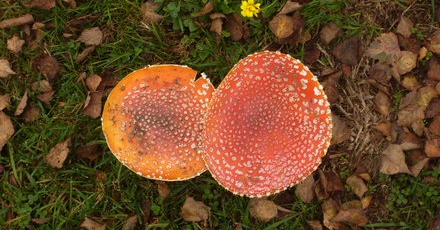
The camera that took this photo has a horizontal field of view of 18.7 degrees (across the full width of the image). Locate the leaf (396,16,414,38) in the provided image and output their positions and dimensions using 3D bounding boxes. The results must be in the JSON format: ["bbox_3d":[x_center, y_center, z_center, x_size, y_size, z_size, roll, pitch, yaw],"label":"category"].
[{"bbox_3d":[0.222,-0.105,1.597,0.019,0.010,0.028,-14,81,-2],"label":"leaf"}]

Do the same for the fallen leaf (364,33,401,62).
[{"bbox_3d":[0.194,-0.081,1.593,0.043,0.010,0.036,-17,81,-3],"label":"fallen leaf"}]

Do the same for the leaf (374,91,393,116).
[{"bbox_3d":[0.184,-0.013,1.504,0.020,0.008,0.031,-19,82,-3],"label":"leaf"}]

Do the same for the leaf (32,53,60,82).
[{"bbox_3d":[-0.207,-0.057,1.589,0.032,0.011,0.031,-12,81,-2],"label":"leaf"}]

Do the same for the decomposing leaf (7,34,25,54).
[{"bbox_3d":[-0.244,-0.084,1.593,0.021,0.009,0.025,0,81,0],"label":"decomposing leaf"}]

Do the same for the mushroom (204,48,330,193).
[{"bbox_3d":[0.053,0.017,1.522,0.146,0.145,0.162,0,80,0],"label":"mushroom"}]

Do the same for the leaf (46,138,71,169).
[{"bbox_3d":[-0.181,0.043,1.495,0.021,0.010,0.037,33,83,5],"label":"leaf"}]

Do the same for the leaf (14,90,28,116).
[{"bbox_3d":[-0.236,-0.014,1.590,0.012,0.014,0.032,25,81,4],"label":"leaf"}]

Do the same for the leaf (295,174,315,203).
[{"bbox_3d":[0.094,0.081,1.490,0.022,0.010,0.035,18,82,3],"label":"leaf"}]

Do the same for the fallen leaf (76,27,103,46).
[{"bbox_3d":[-0.157,-0.094,1.604,0.032,0.010,0.023,-19,81,-3],"label":"fallen leaf"}]

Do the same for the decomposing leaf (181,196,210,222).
[{"bbox_3d":[-0.029,0.111,1.569,0.034,0.012,0.028,29,82,5],"label":"decomposing leaf"}]

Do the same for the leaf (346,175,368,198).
[{"bbox_3d":[0.162,0.084,1.576,0.020,0.012,0.032,-40,83,-6],"label":"leaf"}]

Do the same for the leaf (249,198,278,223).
[{"bbox_3d":[0.048,0.106,1.486,0.033,0.008,0.027,15,82,2],"label":"leaf"}]

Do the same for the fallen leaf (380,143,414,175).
[{"bbox_3d":[0.209,0.052,1.583,0.038,0.011,0.038,0,83,0],"label":"fallen leaf"}]

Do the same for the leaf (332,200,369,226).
[{"bbox_3d":[0.154,0.116,1.574,0.041,0.014,0.029,-6,83,-1],"label":"leaf"}]

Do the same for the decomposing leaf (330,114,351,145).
[{"bbox_3d":[0.141,0.017,1.591,0.029,0.012,0.036,0,80,0],"label":"decomposing leaf"}]

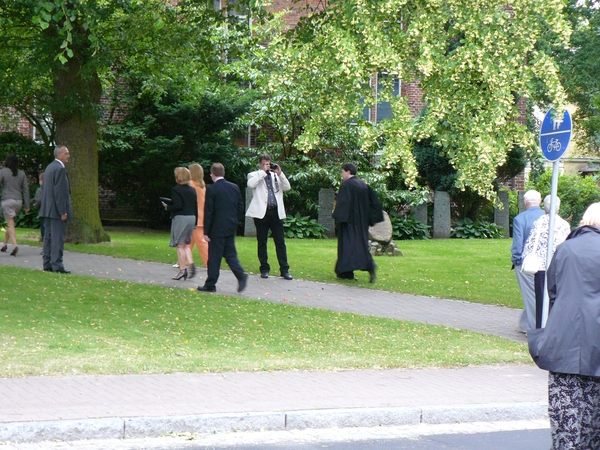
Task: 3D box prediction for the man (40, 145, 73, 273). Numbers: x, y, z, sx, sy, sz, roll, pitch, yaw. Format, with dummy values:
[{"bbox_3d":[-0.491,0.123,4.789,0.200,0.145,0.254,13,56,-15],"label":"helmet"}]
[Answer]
[{"bbox_3d":[-3.512,-0.227,21.000,0.360,1.839,0.520,0,3,-22],"label":"man"}]

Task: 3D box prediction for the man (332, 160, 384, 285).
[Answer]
[{"bbox_3d":[0.837,-0.036,21.200,0.660,1.718,0.620,2,3,30],"label":"man"}]

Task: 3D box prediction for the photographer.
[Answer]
[{"bbox_3d":[-0.445,-0.120,20.900,0.640,1.790,0.450,0,3,-18],"label":"photographer"}]

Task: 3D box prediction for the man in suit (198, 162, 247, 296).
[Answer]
[{"bbox_3d":[-1.059,0.034,19.900,0.650,1.763,0.560,3,4,42],"label":"man in suit"}]

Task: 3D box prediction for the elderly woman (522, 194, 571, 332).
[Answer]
[{"bbox_3d":[2.788,0.442,16.500,0.560,1.575,0.380,0,3,-20],"label":"elderly woman"}]

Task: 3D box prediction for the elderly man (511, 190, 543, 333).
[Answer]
[{"bbox_3d":[2.644,0.416,16.700,0.540,1.657,0.450,0,3,-23],"label":"elderly man"}]

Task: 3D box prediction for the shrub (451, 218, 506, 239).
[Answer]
[{"bbox_3d":[3.531,0.074,28.800,1.080,0.405,0.900,1,3,0],"label":"shrub"}]

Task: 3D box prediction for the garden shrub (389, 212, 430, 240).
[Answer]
[{"bbox_3d":[2.146,0.025,28.800,0.880,0.544,0.800,1,3,0],"label":"garden shrub"}]

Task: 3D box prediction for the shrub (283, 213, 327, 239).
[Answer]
[{"bbox_3d":[0.049,0.015,28.800,0.980,0.524,0.850,1,3,0],"label":"shrub"}]

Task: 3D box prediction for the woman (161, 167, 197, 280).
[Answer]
[{"bbox_3d":[-1.707,-0.021,20.800,0.480,1.614,0.450,3,4,42],"label":"woman"}]

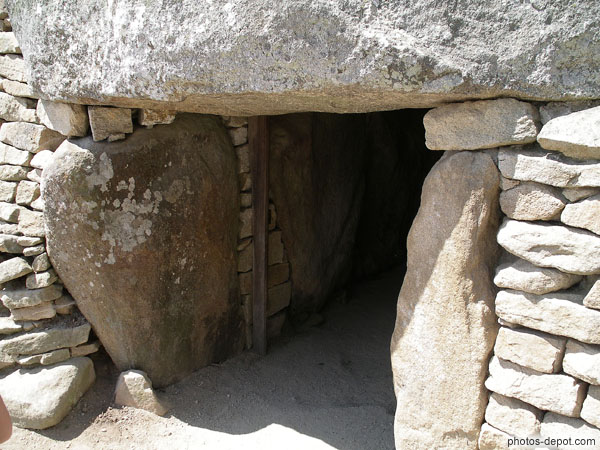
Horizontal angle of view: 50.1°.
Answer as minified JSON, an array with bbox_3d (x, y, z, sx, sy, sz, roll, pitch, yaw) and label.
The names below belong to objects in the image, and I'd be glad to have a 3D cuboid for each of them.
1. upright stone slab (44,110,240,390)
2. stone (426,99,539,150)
[{"bbox_3d":[-0.799,0.105,3.488,0.420,1.392,1.090,9,13,43],"label":"upright stone slab"},{"bbox_3d":[0.727,-0.406,2.588,0.439,0.201,0.300,4,10,20],"label":"stone"}]

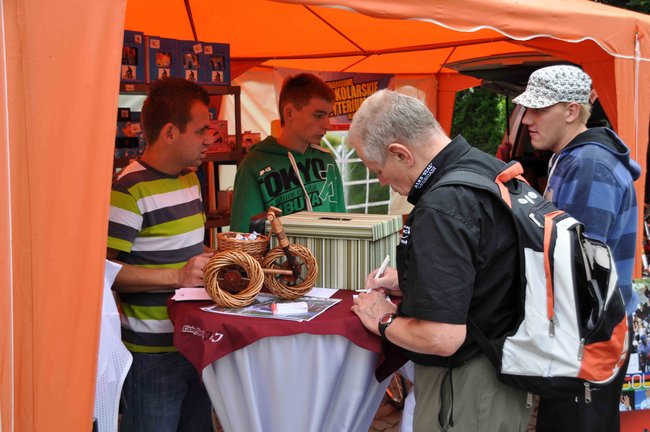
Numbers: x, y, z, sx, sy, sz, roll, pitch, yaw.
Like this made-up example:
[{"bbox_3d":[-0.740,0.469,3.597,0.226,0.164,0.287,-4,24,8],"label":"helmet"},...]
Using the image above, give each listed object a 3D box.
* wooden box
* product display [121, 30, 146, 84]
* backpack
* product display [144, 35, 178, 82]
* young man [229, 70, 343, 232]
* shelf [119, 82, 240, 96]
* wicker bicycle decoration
[{"bbox_3d":[0.030,0.098,2.238,0.336,0.180,0.220,3,8,26],"label":"wooden box"},{"bbox_3d":[-0.916,-0.737,3.616,0.050,0.236,0.160,6,10,45],"label":"product display"},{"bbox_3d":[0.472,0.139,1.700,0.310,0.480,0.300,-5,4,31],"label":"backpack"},{"bbox_3d":[-0.795,-0.745,3.737,0.050,0.220,0.172,6,10,45],"label":"product display"},{"bbox_3d":[-0.126,0.379,2.680,0.450,1.716,0.270,-5,8,-30],"label":"young man"},{"bbox_3d":[-0.854,-0.634,3.925,0.380,0.045,0.790,6,10,45],"label":"shelf"},{"bbox_3d":[-0.160,0.098,2.020,0.285,0.241,0.200,-1,7,0],"label":"wicker bicycle decoration"}]

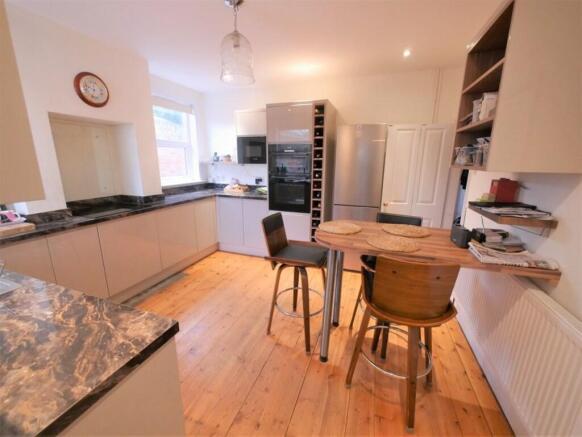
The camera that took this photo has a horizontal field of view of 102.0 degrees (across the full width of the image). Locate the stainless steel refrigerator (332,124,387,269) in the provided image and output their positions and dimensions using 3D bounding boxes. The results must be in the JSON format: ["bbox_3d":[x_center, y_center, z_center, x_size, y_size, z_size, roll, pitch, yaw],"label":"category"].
[{"bbox_3d":[0.903,-0.252,3.217,0.553,1.840,0.580,6,15,19],"label":"stainless steel refrigerator"}]

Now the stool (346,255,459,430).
[{"bbox_3d":[0.644,0.625,1.404,0.510,0.970,0.530,5,14,19],"label":"stool"}]

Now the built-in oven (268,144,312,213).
[{"bbox_3d":[0.070,-0.574,3.358,0.602,0.880,0.550,5,14,19],"label":"built-in oven"}]

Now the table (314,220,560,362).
[{"bbox_3d":[0.788,0.601,1.693,1.275,0.945,0.720,6,15,19],"label":"table"}]

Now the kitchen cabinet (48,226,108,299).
[{"bbox_3d":[-2.020,0.459,2.078,0.580,0.805,0.355,6,15,19],"label":"kitchen cabinet"}]

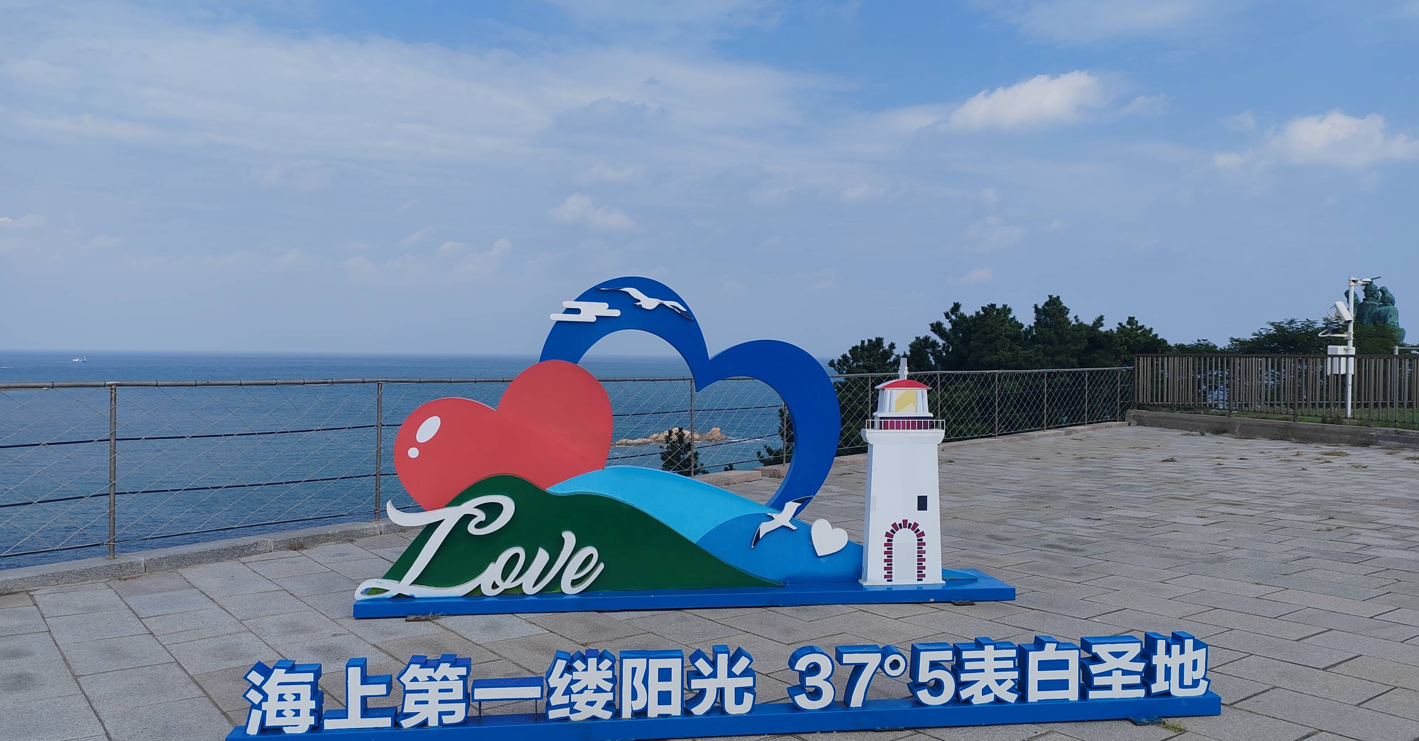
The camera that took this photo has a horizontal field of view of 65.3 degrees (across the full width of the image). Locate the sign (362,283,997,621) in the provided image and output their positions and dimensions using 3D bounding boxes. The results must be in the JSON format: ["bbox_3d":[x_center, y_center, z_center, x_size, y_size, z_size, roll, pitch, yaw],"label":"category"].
[{"bbox_3d":[-0.088,0.399,6.526,3.764,1.888,0.581,0,1,-9],"label":"sign"}]

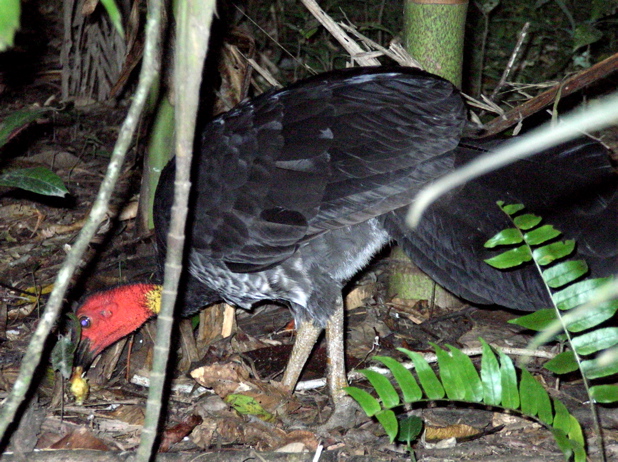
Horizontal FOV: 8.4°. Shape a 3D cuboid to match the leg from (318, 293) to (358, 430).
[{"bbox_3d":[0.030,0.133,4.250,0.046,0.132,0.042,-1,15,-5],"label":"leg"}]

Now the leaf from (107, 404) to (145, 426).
[{"bbox_3d":[-0.185,0.188,4.270,0.039,0.012,0.040,0,15,0],"label":"leaf"}]

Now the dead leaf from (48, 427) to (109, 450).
[{"bbox_3d":[-0.231,0.207,4.190,0.060,0.016,0.038,0,15,0],"label":"dead leaf"}]

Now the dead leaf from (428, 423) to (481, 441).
[{"bbox_3d":[0.145,0.201,4.210,0.054,0.011,0.028,0,15,0],"label":"dead leaf"}]

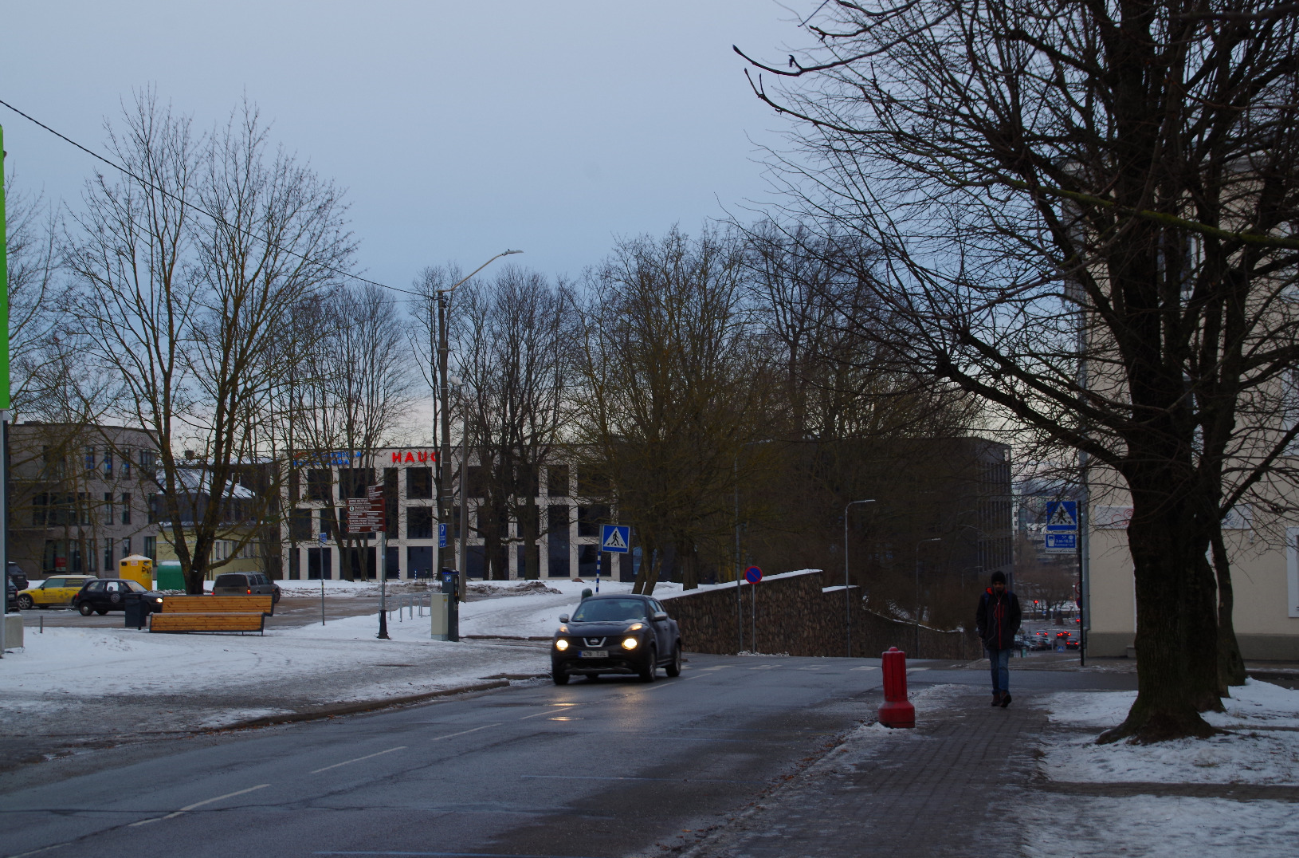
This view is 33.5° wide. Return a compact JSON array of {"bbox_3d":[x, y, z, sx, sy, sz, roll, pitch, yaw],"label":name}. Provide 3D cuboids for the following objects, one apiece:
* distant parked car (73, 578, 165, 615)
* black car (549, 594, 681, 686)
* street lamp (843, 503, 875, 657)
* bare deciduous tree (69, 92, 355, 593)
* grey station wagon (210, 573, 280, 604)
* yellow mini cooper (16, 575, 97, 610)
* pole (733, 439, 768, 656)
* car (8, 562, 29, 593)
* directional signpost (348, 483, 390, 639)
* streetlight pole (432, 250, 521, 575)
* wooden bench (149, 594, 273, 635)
[{"bbox_3d":[-21.623,6.872,88.028,3.700,1.430,1.585,-1,-2,15],"label":"distant parked car"},{"bbox_3d":[-0.550,3.674,38.431,1.780,1.570,4.130,-1,-4,10],"label":"black car"},{"bbox_3d":[9.155,6.501,93.500,1.400,6.950,0.350,-1,-2,14],"label":"street lamp"},{"bbox_3d":[-12.333,-1.906,61.000,8.100,15.200,8.000,-1,-2,0],"label":"bare deciduous tree"},{"bbox_3d":[-17.978,7.107,96.530,1.740,1.520,4.500,-1,-2,8],"label":"grey station wagon"},{"bbox_3d":[-24.953,6.925,91.528,3.750,1.430,1.690,-1,-2,15],"label":"yellow mini cooper"},{"bbox_3d":[3.418,3.869,71.000,1.400,7.000,0.350,-1,-2,14],"label":"pole"},{"bbox_3d":[-33.362,7.479,107.628,4.600,1.680,1.850,-1,-2,15],"label":"car"},{"bbox_3d":[-6.853,3.249,52.874,1.050,3.780,0.500,-1,-2,2],"label":"directional signpost"},{"bbox_3d":[-4.299,0.381,54.000,2.300,9.650,0.400,-1,-2,13],"label":"streetlight pole"},{"bbox_3d":[-11.205,4.716,55.220,2.950,1.020,0.850,-1,-2,7],"label":"wooden bench"}]

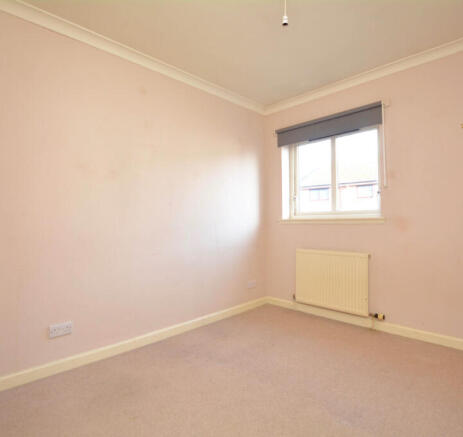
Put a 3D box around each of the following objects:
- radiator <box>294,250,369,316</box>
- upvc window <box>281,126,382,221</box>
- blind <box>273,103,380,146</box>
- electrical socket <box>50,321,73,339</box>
[{"bbox_3d":[1.020,0.628,2.808,0.758,0.589,0.080,-1,-1,44],"label":"radiator"},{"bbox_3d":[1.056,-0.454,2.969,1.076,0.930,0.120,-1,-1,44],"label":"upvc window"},{"bbox_3d":[0.966,-0.954,2.889,1.148,0.198,0.065,-1,-1,44],"label":"blind"},{"bbox_3d":[-1.169,0.765,1.871,0.142,0.088,0.015,0,-1,-44],"label":"electrical socket"}]

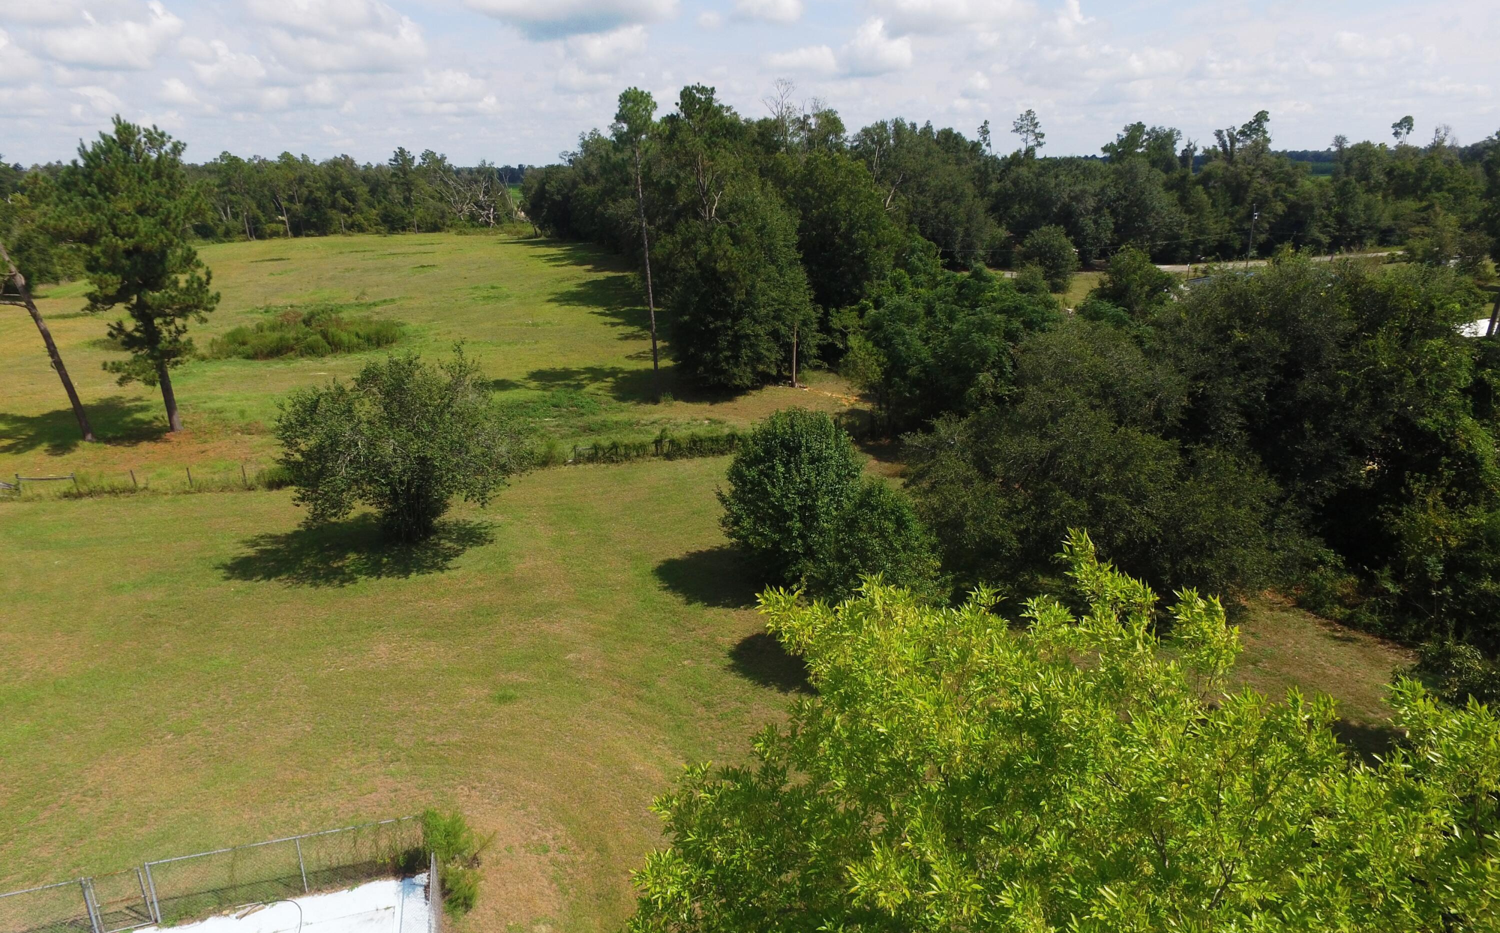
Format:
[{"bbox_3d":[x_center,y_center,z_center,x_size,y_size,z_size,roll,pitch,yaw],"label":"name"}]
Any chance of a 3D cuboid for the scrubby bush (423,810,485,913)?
[{"bbox_3d":[-5.400,7.129,15.812,1.050,1.450,1.400,-6,20,-14],"label":"scrubby bush"}]

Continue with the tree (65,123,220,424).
[{"bbox_3d":[-29.529,-8.973,42.164,5.800,15.100,5.700,-1,19,0],"label":"tree"}]

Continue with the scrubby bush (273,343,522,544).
[{"bbox_3d":[-12.109,-0.525,29.948,8.100,6.750,7.900,-1,19,0],"label":"scrubby bush"}]

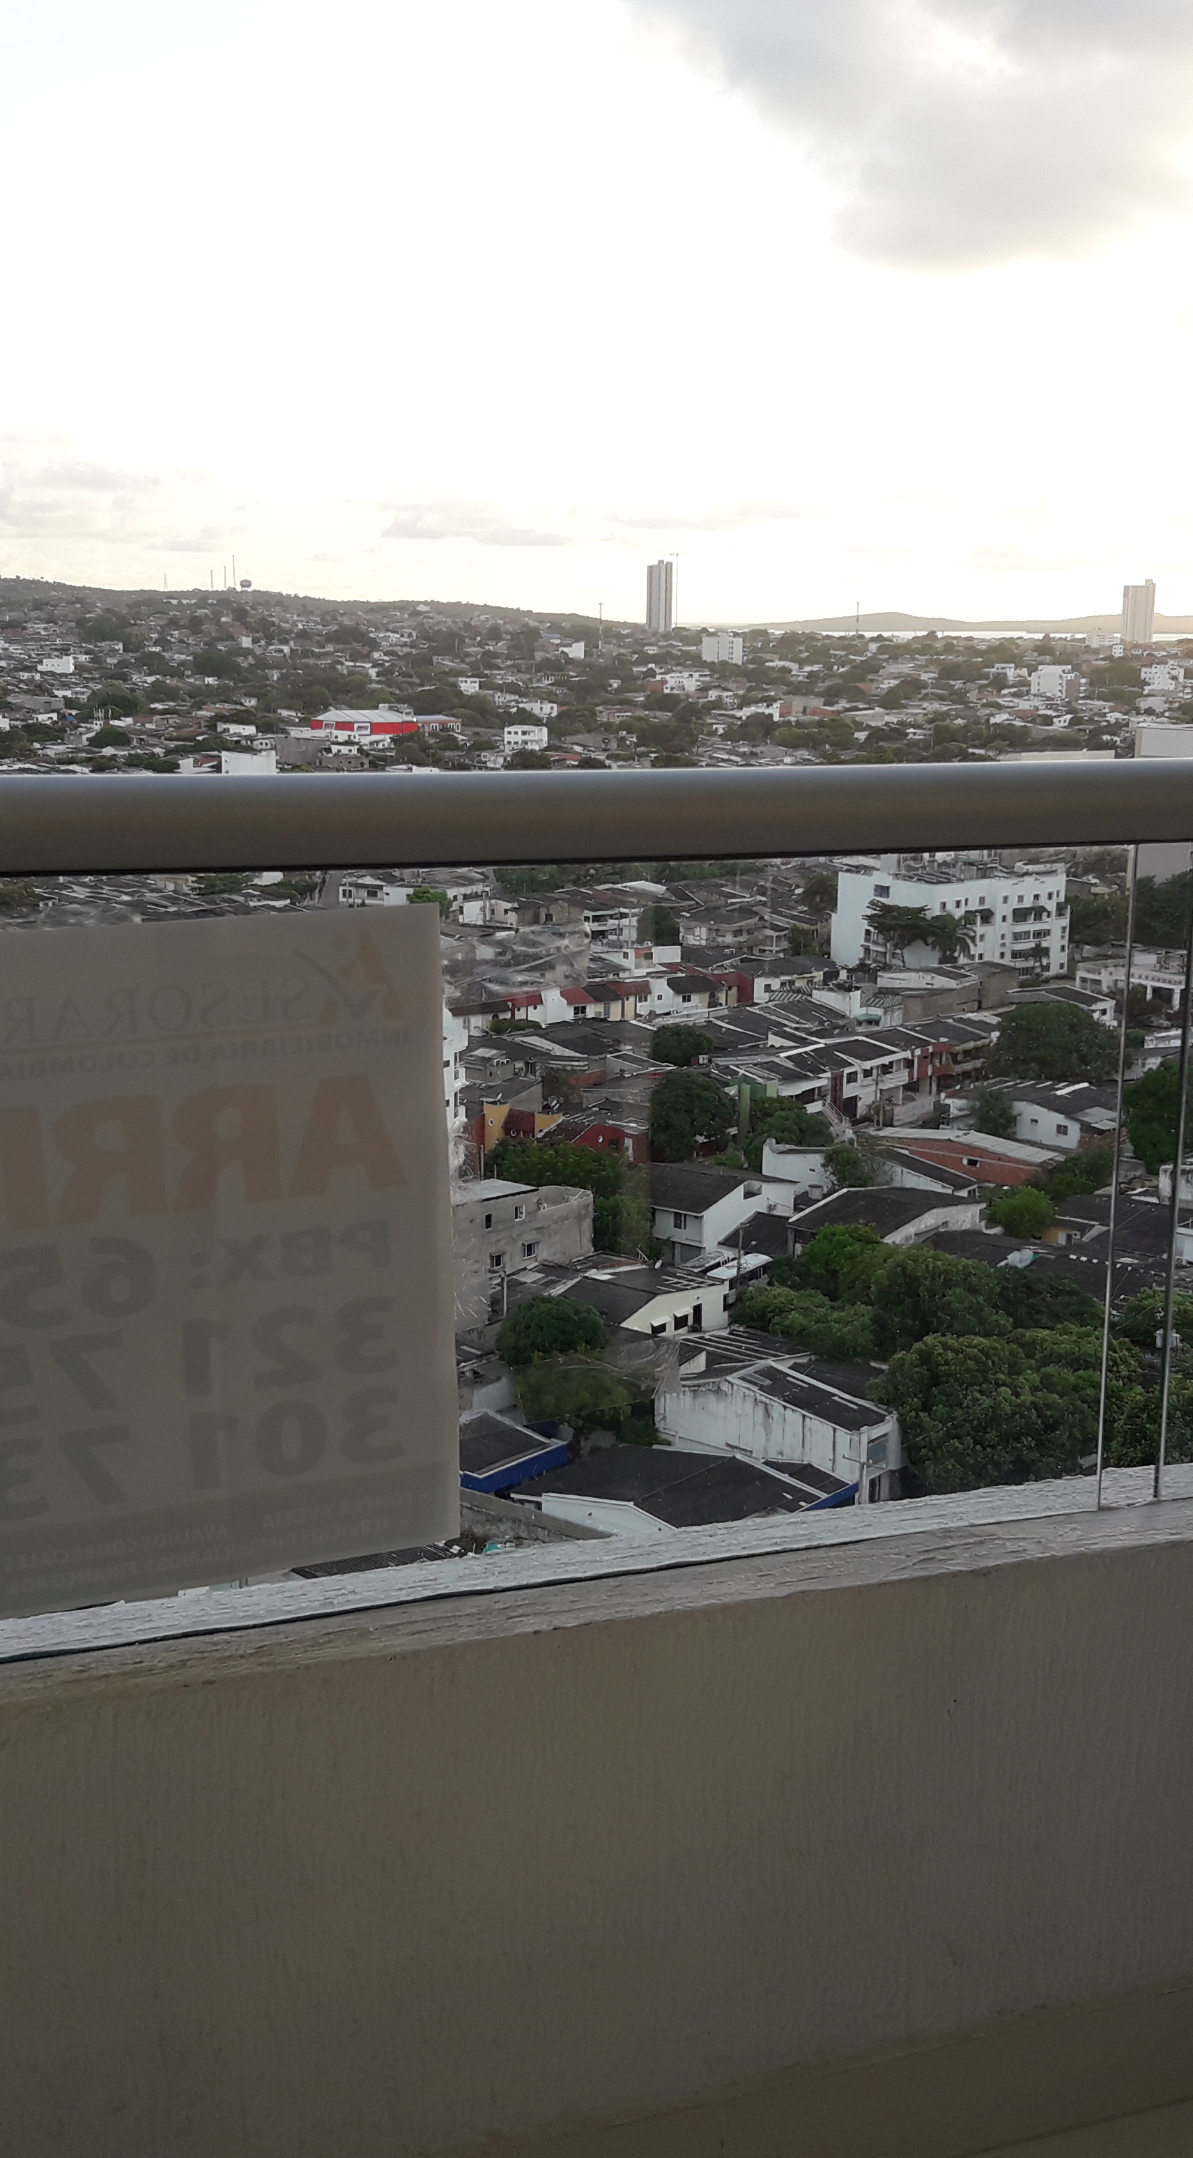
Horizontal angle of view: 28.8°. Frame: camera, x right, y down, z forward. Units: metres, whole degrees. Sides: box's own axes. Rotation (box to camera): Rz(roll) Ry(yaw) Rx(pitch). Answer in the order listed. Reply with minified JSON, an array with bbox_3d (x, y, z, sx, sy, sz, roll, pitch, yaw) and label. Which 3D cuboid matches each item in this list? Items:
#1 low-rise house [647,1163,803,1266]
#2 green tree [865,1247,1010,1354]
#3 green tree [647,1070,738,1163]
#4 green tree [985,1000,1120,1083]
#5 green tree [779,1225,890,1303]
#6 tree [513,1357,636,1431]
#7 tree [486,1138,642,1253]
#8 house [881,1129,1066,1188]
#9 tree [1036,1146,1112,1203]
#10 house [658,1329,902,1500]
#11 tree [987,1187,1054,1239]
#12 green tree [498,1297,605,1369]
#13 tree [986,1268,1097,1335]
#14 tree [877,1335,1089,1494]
[{"bbox_3d":[8.960,10.330,169.810,6.000,6.600,11.500,10,15,39],"label":"low-rise house"},{"bbox_3d":[20.830,13.850,141.860,8.910,7.840,8.640,2,11,9],"label":"green tree"},{"bbox_3d":[7.920,3.290,193.000,7.460,8.760,7.230,0,11,2],"label":"green tree"},{"bbox_3d":[45.130,-2.800,230.620,12.500,9.000,12.000,0,11,0],"label":"green tree"},{"bbox_3d":[15.620,12.480,152.590,7.520,6.380,7.290,1,11,6],"label":"green tree"},{"bbox_3d":[-1.140,18.330,127.870,6.600,6.000,6.400,1,11,0],"label":"tree"},{"bbox_3d":[-2.040,7.570,156.530,10.200,7.600,8.500,0,11,-1],"label":"tree"},{"bbox_3d":[32.090,7.110,193.030,5.500,4.700,18.000,-8,14,-37],"label":"house"},{"bbox_3d":[37.040,7.600,180.070,6.090,5.300,5.900,2,11,12],"label":"tree"},{"bbox_3d":[10.350,19.210,129.280,4.200,6.000,17.000,-8,14,-35],"label":"house"},{"bbox_3d":[30.840,10.720,169.960,4.900,5.000,4.900,0,11,0],"label":"tree"},{"bbox_3d":[-2.690,15.540,139.140,6.580,5.580,6.390,0,11,-1],"label":"green tree"},{"bbox_3d":[27.900,14.400,145.150,7.150,5.500,6.940,2,11,11],"label":"tree"},{"bbox_3d":[20.140,17.390,121.230,11.120,8.900,10.790,2,11,10],"label":"tree"}]

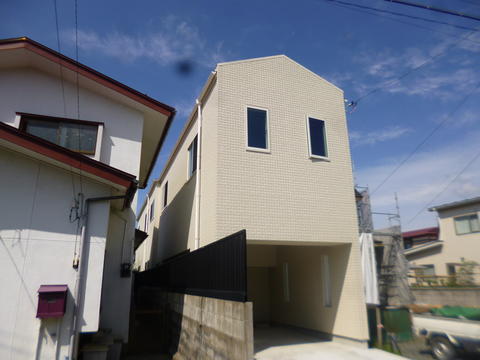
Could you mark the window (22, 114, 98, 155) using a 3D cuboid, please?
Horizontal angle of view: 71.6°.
[{"bbox_3d":[-4.344,-1.066,7.973,1.700,0.790,0.130,5,-17,-19],"label":"window"}]

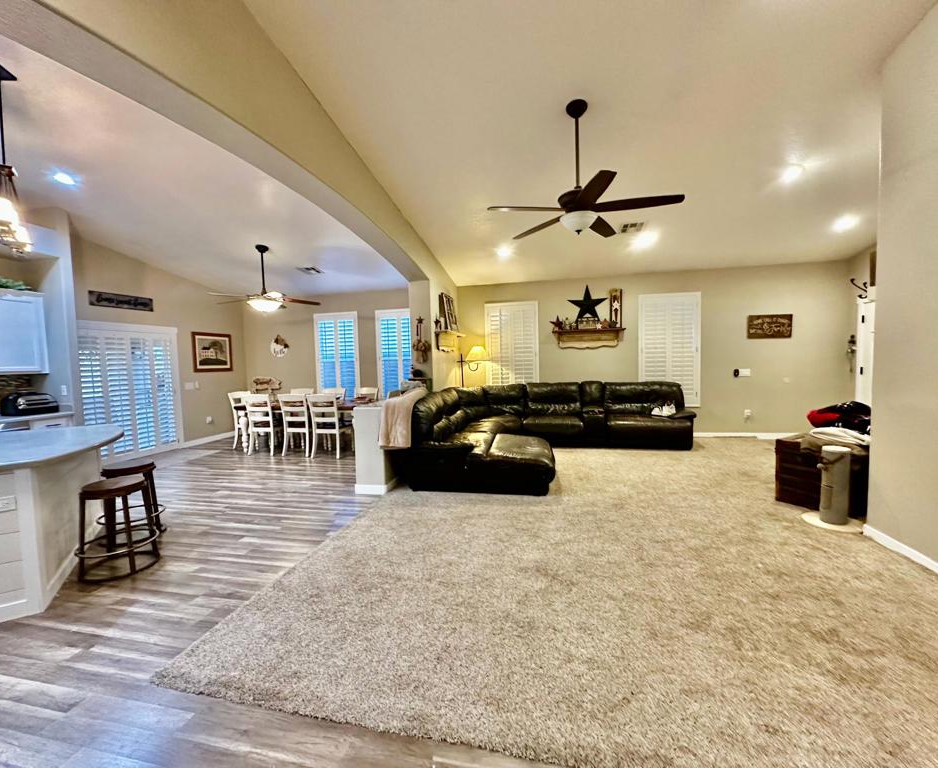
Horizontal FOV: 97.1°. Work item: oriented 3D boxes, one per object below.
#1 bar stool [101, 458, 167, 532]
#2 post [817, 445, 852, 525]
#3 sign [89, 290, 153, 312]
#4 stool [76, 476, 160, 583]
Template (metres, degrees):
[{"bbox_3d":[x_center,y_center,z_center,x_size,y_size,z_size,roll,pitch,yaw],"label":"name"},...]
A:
[{"bbox_3d":[-2.853,0.986,3.513,0.460,0.610,0.460,-1,3,13],"label":"bar stool"},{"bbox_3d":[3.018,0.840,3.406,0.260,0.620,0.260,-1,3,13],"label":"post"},{"bbox_3d":[-5.284,-1.261,6.342,0.025,0.210,0.930,-1,3,13],"label":"sign"},{"bbox_3d":[-2.496,1.010,2.940,0.460,0.610,0.460,-1,3,13],"label":"stool"}]

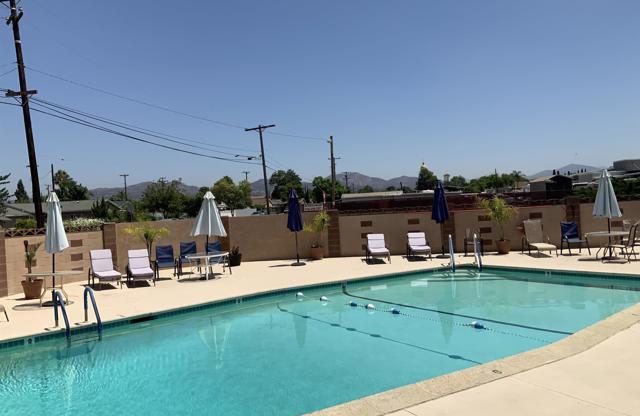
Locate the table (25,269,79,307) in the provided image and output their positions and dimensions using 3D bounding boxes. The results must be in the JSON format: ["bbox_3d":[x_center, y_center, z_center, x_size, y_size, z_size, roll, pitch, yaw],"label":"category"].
[{"bbox_3d":[-6.032,1.833,12.097,1.280,0.690,1.280,-3,1,-30],"label":"table"}]

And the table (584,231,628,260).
[{"bbox_3d":[7.805,1.032,14.519,1.220,0.710,1.220,-3,0,28],"label":"table"}]

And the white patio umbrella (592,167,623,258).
[{"bbox_3d":[7.659,0.159,14.327,0.780,2.430,0.780,-3,0,28],"label":"white patio umbrella"}]

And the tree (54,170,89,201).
[{"bbox_3d":[-30.266,-0.450,66.012,4.600,8.200,4.600,-3,0,-25],"label":"tree"}]

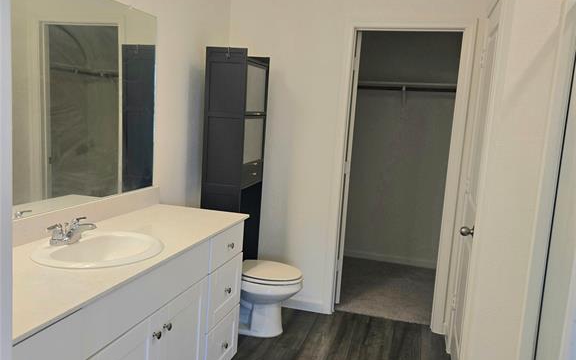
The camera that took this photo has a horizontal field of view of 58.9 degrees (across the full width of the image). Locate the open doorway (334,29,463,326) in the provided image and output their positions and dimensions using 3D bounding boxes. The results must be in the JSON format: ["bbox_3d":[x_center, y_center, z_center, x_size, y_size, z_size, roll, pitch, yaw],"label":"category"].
[{"bbox_3d":[0.742,0.004,3.551,0.698,2.028,0.130,6,8,15],"label":"open doorway"}]

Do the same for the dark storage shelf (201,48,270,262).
[{"bbox_3d":[-0.355,0.083,3.323,0.270,1.790,0.450,6,8,15],"label":"dark storage shelf"}]

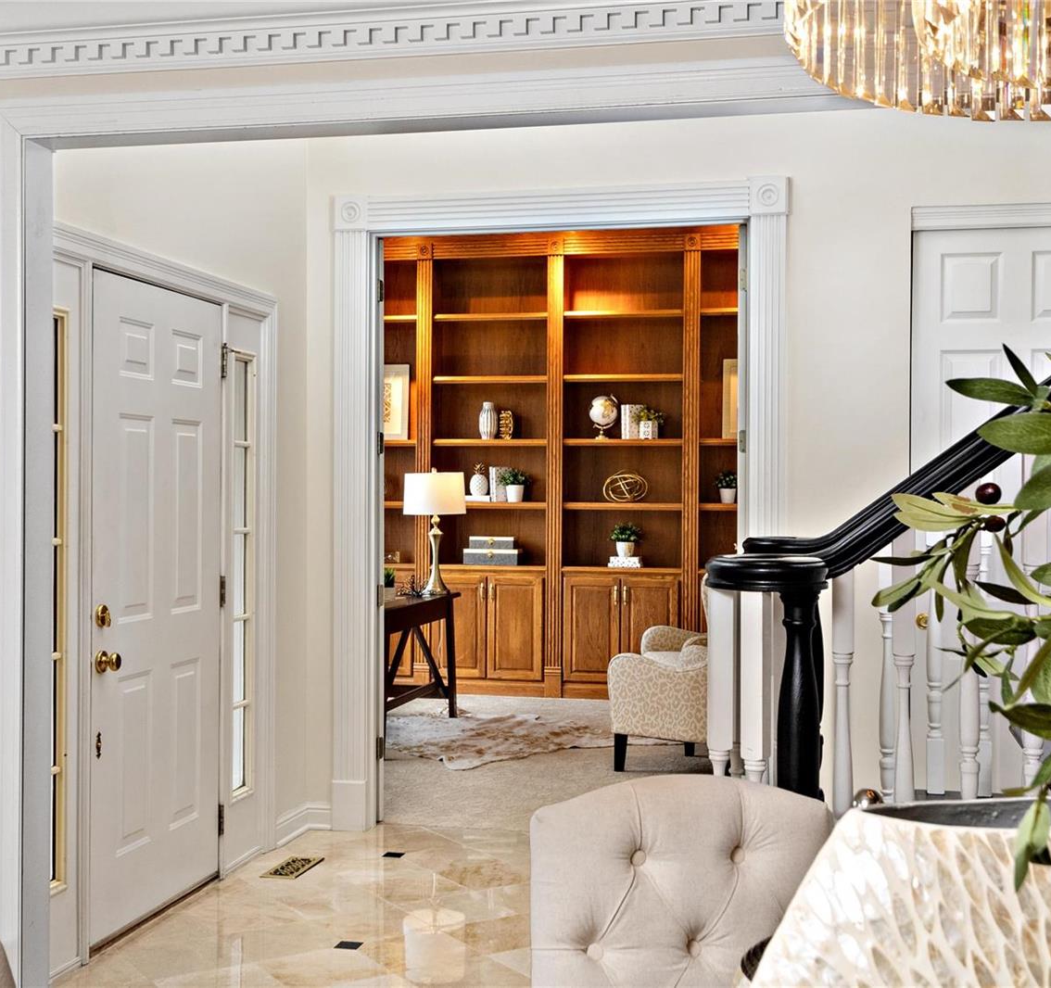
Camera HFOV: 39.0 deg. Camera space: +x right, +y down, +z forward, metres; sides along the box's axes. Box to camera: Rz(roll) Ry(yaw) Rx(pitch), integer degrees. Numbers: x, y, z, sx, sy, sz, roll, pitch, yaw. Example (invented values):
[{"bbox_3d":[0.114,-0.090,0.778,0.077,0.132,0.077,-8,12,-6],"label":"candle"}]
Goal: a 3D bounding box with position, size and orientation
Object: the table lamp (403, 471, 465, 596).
[{"bbox_3d":[-0.564,0.248,9.070,0.385,0.757,0.385,0,0,0],"label":"table lamp"}]

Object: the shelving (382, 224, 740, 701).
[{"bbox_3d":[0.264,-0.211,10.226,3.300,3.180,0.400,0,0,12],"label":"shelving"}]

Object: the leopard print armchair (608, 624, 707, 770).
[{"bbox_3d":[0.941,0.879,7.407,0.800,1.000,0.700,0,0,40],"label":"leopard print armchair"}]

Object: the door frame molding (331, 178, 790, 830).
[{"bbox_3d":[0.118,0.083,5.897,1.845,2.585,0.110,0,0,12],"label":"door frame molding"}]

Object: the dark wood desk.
[{"bbox_3d":[-0.917,0.993,8.469,0.740,0.760,1.600,0,0,12],"label":"dark wood desk"}]

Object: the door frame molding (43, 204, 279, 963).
[{"bbox_3d":[-1.191,0.307,4.829,0.110,2.125,1.830,0,0,12],"label":"door frame molding"}]

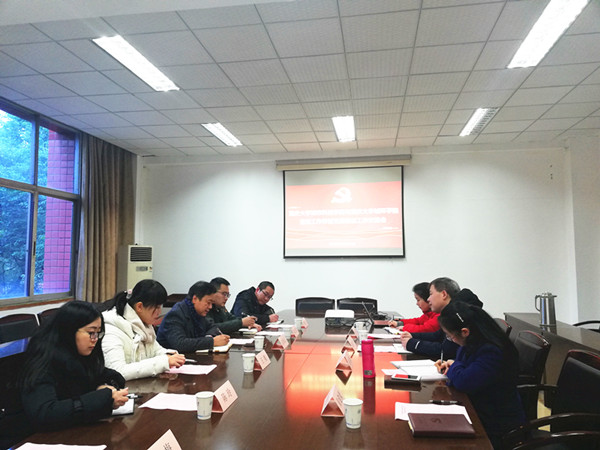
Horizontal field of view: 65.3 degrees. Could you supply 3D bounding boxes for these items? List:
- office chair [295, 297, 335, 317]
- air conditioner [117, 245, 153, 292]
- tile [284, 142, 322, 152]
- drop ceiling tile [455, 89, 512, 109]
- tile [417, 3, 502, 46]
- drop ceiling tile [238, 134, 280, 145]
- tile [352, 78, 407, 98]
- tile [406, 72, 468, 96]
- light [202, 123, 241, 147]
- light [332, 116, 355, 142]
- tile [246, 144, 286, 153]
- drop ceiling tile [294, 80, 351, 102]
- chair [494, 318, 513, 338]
[{"bbox_3d":[0.159,1.314,5.585,0.540,0.910,0.600,-1,-4,9],"label":"office chair"},{"bbox_3d":[-2.794,1.181,7.859,0.340,1.680,0.500,-4,-6,40],"label":"air conditioner"},{"bbox_3d":[0.046,-1.297,7.681,0.600,0.020,0.550,-1,-4,9],"label":"tile"},{"bbox_3d":[2.101,-1.432,5.378,0.600,0.020,0.600,-1,-4,9],"label":"drop ceiling tile"},{"bbox_3d":[1.249,-1.591,3.751,0.600,0.020,0.600,-1,-5,9],"label":"tile"},{"bbox_3d":[-0.611,-1.291,7.049,0.600,0.020,0.600,-1,-4,9],"label":"drop ceiling tile"},{"bbox_3d":[0.848,-1.482,5.043,0.600,0.020,0.600,-1,-5,9],"label":"tile"},{"bbox_3d":[1.442,-1.491,4.934,0.600,0.020,0.600,-1,-5,9],"label":"tile"},{"bbox_3d":[-1.122,-1.338,6.856,0.300,0.080,1.200,-1,-5,9],"label":"light"},{"bbox_3d":[0.644,-1.371,6.613,0.300,0.080,1.200,-1,-5,9],"label":"light"},{"bbox_3d":[-0.544,-1.250,7.634,0.600,0.020,0.530,-1,-5,9],"label":"tile"},{"bbox_3d":[0.254,-1.481,5.168,0.600,0.020,0.612,-1,-4,9],"label":"drop ceiling tile"},{"bbox_3d":[1.363,1.179,3.830,0.600,0.910,0.550,-1,-4,9],"label":"chair"}]

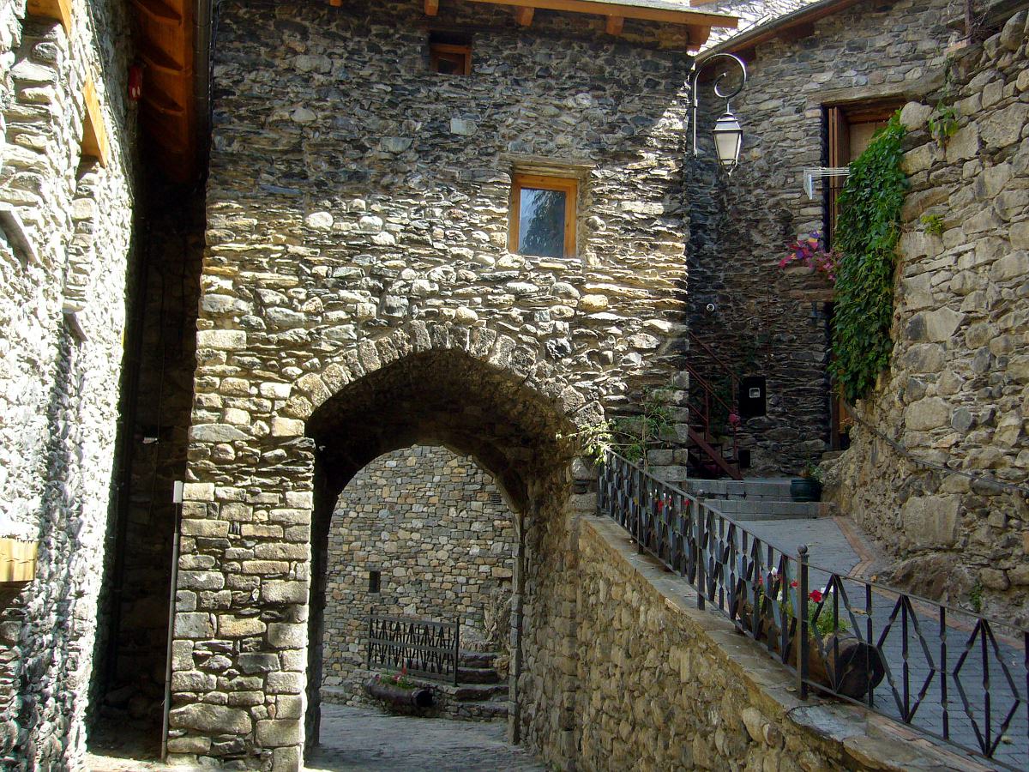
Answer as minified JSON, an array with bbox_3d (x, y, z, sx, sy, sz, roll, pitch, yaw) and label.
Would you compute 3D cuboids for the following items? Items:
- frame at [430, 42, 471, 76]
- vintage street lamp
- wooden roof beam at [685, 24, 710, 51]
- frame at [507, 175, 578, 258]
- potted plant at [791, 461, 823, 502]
[{"bbox_3d":[-0.794,-4.049,12.928,0.503,0.401,0.100,2,-7,-8],"label":"frame"},{"bbox_3d":[2.621,-3.496,13.360,0.728,1.533,0.380,2,-7,-8],"label":"vintage street lamp"},{"bbox_3d":[2.297,-4.373,13.052,0.200,0.220,0.360,2,-7,-8],"label":"wooden roof beam"},{"bbox_3d":[0.361,-2.096,12.877,0.825,1.026,0.110,2,-7,-8],"label":"frame"},{"bbox_3d":[3.373,1.108,12.000,0.365,0.455,0.365,2,-7,-8],"label":"potted plant"}]

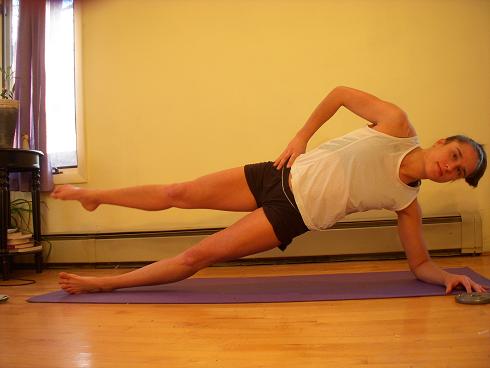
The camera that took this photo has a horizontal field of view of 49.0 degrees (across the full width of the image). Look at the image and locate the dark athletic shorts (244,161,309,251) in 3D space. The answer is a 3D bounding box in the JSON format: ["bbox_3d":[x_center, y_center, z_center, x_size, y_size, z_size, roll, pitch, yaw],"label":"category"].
[{"bbox_3d":[0.135,0.082,2.140,0.215,0.350,0.240,-17,2,9],"label":"dark athletic shorts"}]

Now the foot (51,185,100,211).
[{"bbox_3d":[-0.686,0.055,2.190,0.220,0.090,0.088,14,25,-21],"label":"foot"}]

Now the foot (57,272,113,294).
[{"bbox_3d":[-0.671,0.418,2.250,0.230,0.090,0.095,0,-8,-39],"label":"foot"}]

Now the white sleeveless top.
[{"bbox_3d":[0.429,-0.023,2.090,0.490,0.335,0.240,-15,6,10],"label":"white sleeveless top"}]

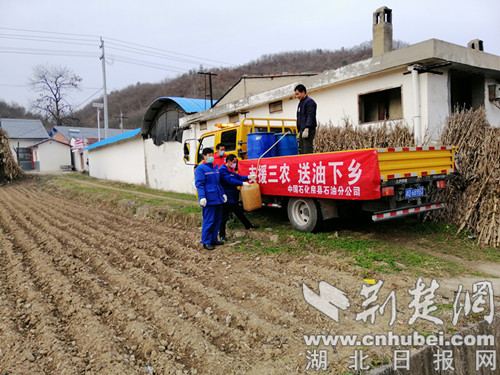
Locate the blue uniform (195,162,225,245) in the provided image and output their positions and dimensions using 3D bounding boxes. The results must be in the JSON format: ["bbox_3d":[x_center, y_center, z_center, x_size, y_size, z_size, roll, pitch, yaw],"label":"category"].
[{"bbox_3d":[-0.676,0.271,6.350,0.520,1.400,0.320,-4,3,-27],"label":"blue uniform"}]

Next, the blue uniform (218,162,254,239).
[{"bbox_3d":[-0.235,0.244,6.800,0.580,1.360,0.480,-1,3,24],"label":"blue uniform"}]

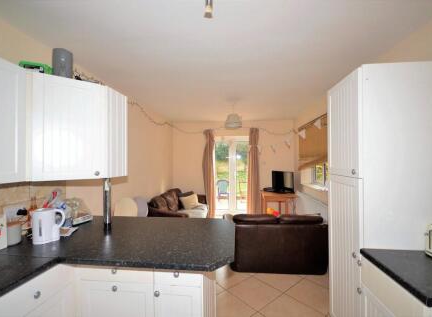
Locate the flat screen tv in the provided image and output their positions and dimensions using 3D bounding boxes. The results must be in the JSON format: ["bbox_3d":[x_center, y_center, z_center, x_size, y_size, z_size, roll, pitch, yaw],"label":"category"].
[{"bbox_3d":[1.446,0.511,4.280,0.500,0.440,0.150,0,0,38],"label":"flat screen tv"}]

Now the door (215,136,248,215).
[{"bbox_3d":[0.424,0.470,4.930,1.050,2.020,0.090,0,0,7],"label":"door"}]

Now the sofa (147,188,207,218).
[{"bbox_3d":[-0.740,1.120,4.220,0.840,0.770,1.380,0,0,7],"label":"sofa"}]

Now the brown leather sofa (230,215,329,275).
[{"bbox_3d":[0.855,1.120,3.020,1.320,0.770,0.850,0,0,2],"label":"brown leather sofa"}]

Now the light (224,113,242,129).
[{"bbox_3d":[0.285,-0.610,3.240,0.270,0.230,0.270,0,0,0],"label":"light"}]

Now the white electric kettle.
[{"bbox_3d":[-1.175,0.467,1.405,0.195,0.225,0.148,0,0,-37],"label":"white electric kettle"}]

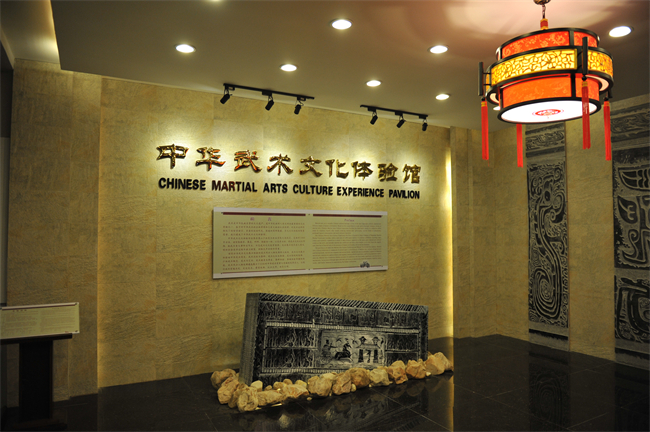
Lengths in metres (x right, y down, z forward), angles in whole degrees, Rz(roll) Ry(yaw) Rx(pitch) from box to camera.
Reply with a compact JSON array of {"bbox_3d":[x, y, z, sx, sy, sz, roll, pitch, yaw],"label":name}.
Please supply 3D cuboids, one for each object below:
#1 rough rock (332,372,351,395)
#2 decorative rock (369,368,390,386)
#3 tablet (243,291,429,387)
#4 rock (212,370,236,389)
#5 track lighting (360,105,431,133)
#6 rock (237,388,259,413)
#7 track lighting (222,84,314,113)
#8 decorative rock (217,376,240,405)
[{"bbox_3d":[0.168,1.595,4.147,0.185,0.205,0.180,0,-2,2],"label":"rough rock"},{"bbox_3d":[0.547,1.622,4.347,0.215,0.165,0.180,0,-2,7],"label":"decorative rock"},{"bbox_3d":[0.179,1.357,4.669,2.067,0.874,0.387,10,-15,-26],"label":"tablet"},{"bbox_3d":[-1.007,1.613,4.296,0.250,0.180,0.210,0,-2,-13],"label":"rock"},{"bbox_3d":[0.894,-1.248,5.590,1.070,0.186,0.150,1,-2,-27],"label":"track lighting"},{"bbox_3d":[-0.666,1.586,3.721,0.185,0.195,0.190,0,-2,-10],"label":"rock"},{"bbox_3d":[-0.619,-1.274,4.811,1.075,0.186,0.150,1,-2,-27],"label":"track lighting"},{"bbox_3d":[-0.875,1.583,3.927,0.215,0.215,0.220,0,-2,-12],"label":"decorative rock"}]

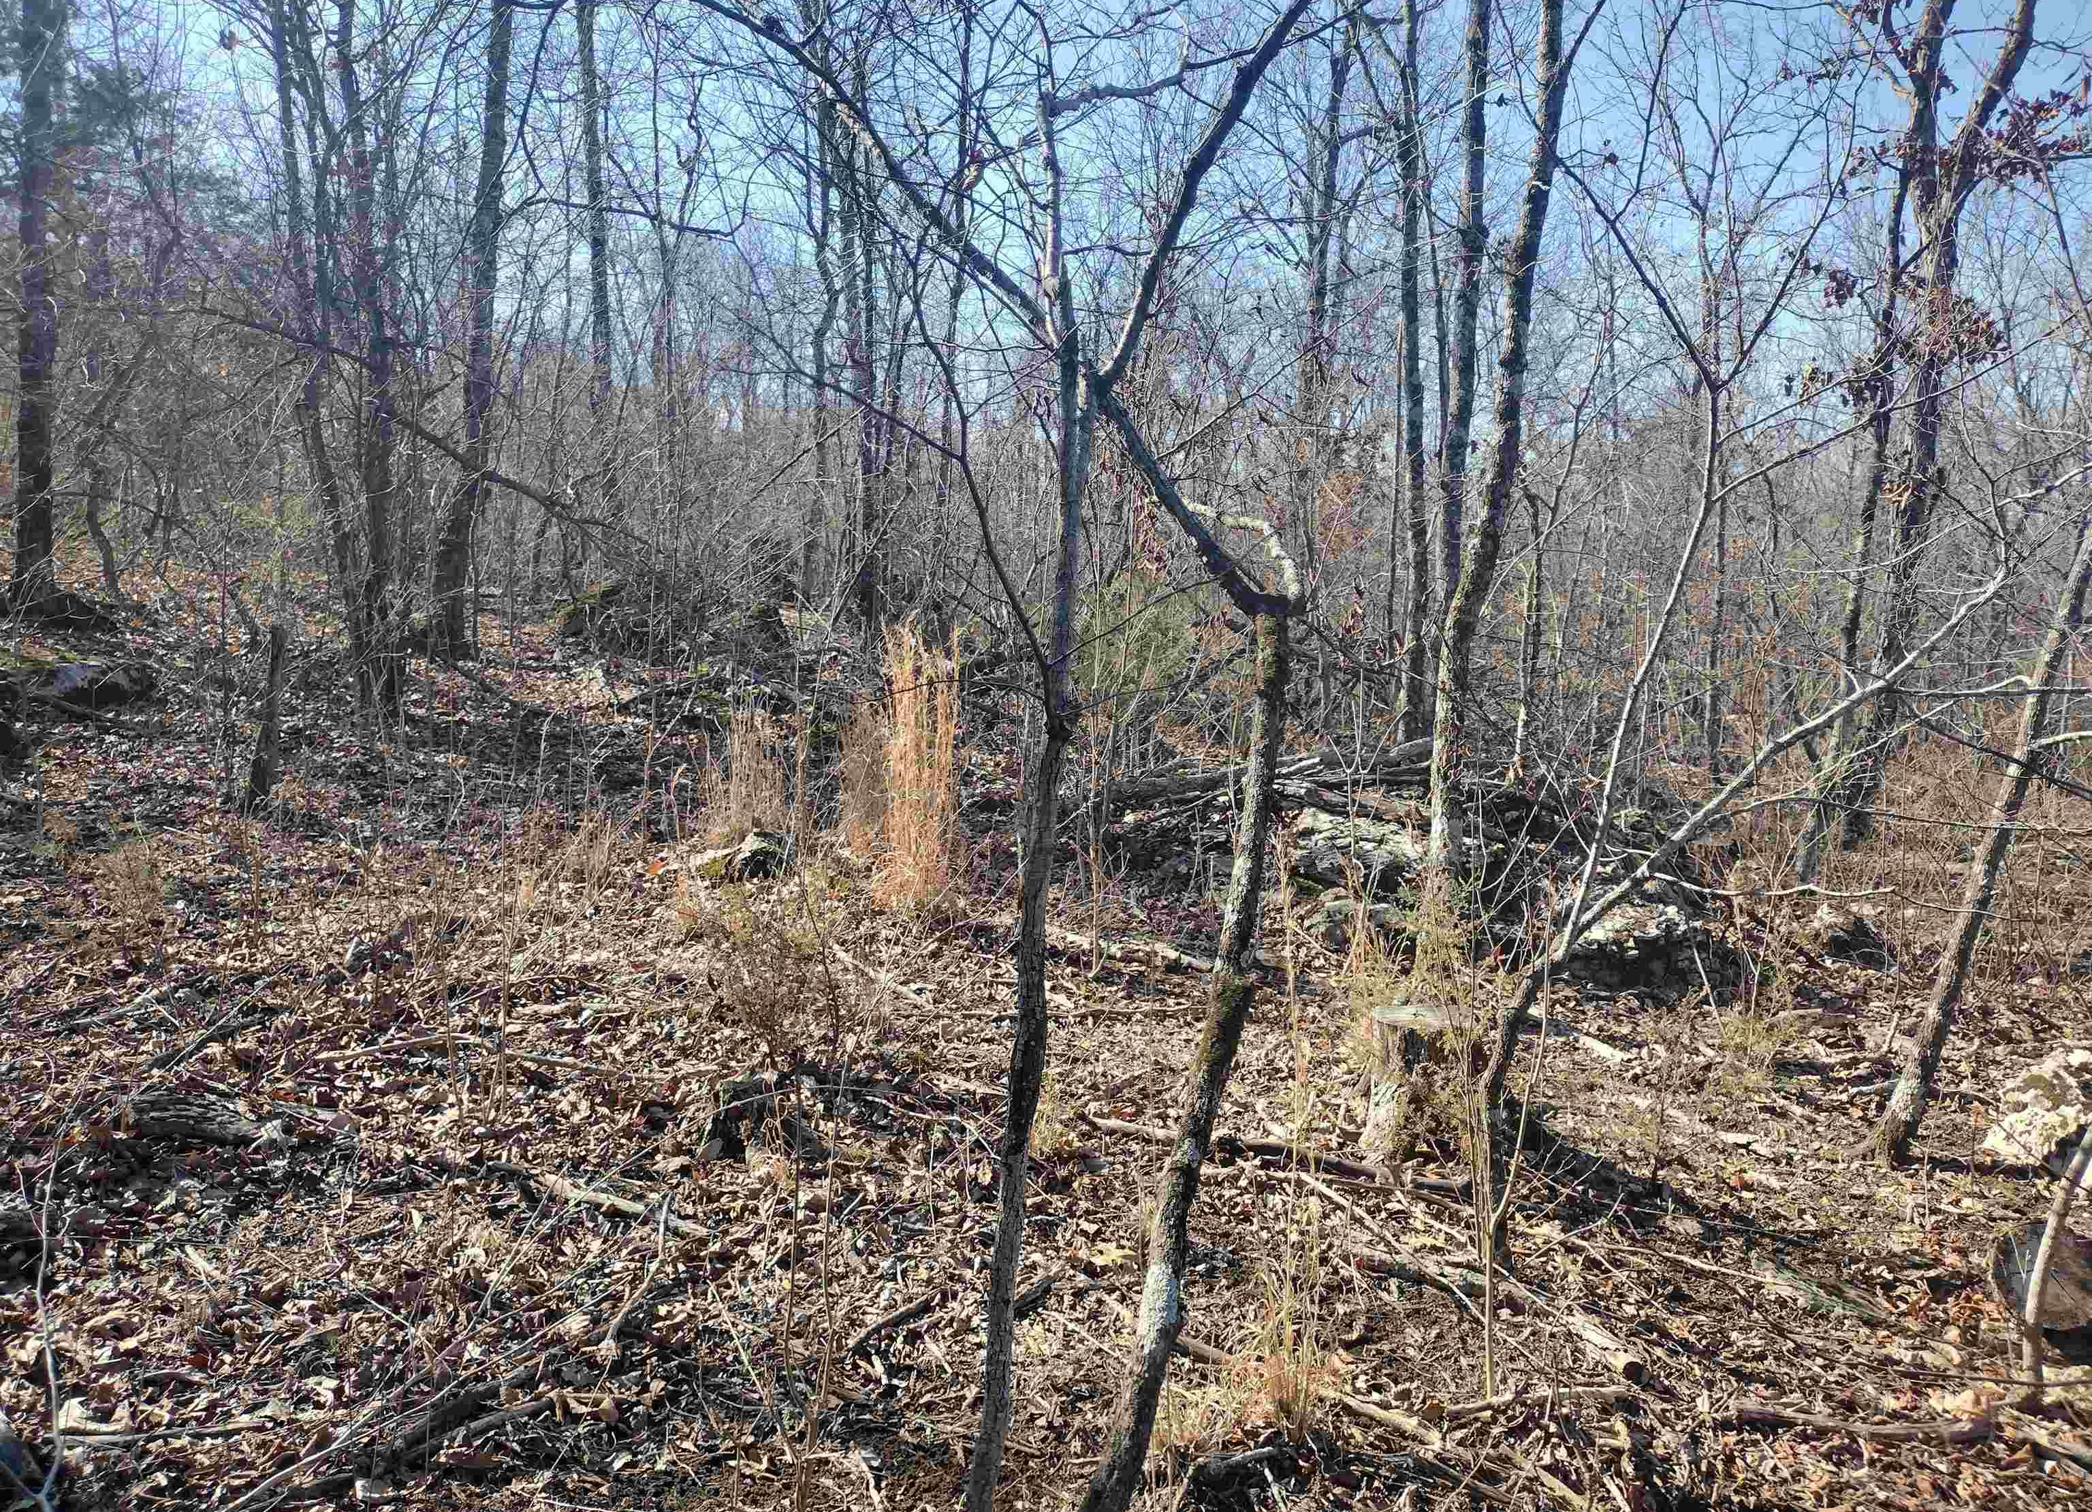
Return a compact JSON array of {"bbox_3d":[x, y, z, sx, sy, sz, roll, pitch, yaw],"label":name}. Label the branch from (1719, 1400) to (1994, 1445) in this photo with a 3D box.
[{"bbox_3d":[1.513,1.228,3.036,0.489,0.040,0.060,4,7,4],"label":"branch"}]

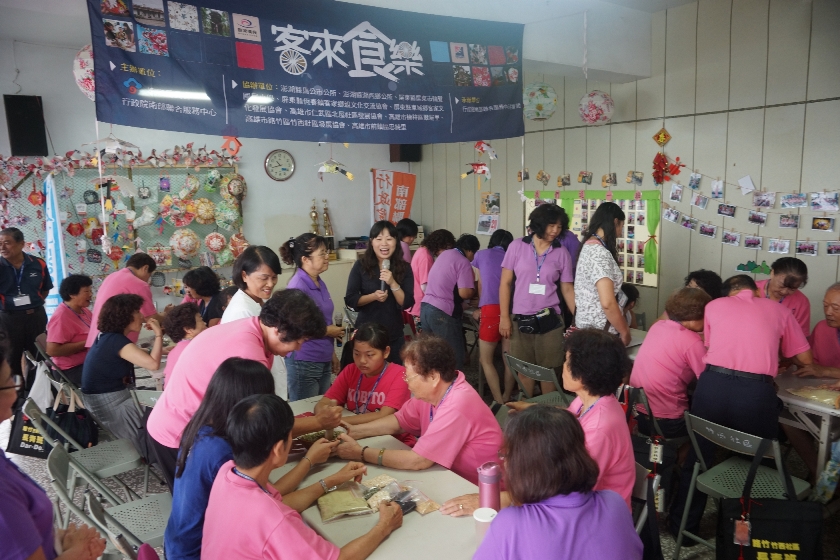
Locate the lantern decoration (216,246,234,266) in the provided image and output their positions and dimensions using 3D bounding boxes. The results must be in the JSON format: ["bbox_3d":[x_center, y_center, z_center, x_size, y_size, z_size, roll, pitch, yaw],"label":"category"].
[{"bbox_3d":[-1.958,-0.242,6.107,0.190,0.200,0.150,-8,10,-37],"label":"lantern decoration"}]

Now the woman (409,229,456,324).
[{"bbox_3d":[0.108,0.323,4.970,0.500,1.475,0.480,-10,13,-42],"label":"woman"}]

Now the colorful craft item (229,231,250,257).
[{"bbox_3d":[-1.826,-0.363,6.207,0.230,0.280,0.180,-8,10,-37],"label":"colorful craft item"}]

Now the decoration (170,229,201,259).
[{"bbox_3d":[-2.270,-0.344,5.871,0.310,0.310,0.200,-8,10,-37],"label":"decoration"}]

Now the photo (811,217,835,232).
[{"bbox_3d":[3.088,-0.426,4.653,0.012,0.103,0.152,-8,11,-35],"label":"photo"}]

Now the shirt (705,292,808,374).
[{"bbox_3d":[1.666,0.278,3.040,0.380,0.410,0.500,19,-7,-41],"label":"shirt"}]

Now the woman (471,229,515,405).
[{"bbox_3d":[0.643,0.315,4.969,0.400,1.458,0.440,-6,10,-24],"label":"woman"}]

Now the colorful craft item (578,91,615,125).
[{"bbox_3d":[1.437,-1.405,4.940,0.290,0.280,0.290,-8,10,-37],"label":"colorful craft item"}]

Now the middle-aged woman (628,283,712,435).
[{"bbox_3d":[1.580,0.655,3.520,0.750,1.200,0.520,-10,13,-42],"label":"middle-aged woman"}]

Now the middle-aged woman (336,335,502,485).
[{"bbox_3d":[0.030,0.837,2.479,0.740,1.170,0.520,-3,9,-11],"label":"middle-aged woman"}]

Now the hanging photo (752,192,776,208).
[{"bbox_3d":[2.829,-0.652,4.977,0.015,0.120,0.165,-8,11,-35],"label":"hanging photo"}]

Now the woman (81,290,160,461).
[{"bbox_3d":[-1.784,0.691,3.694,0.780,1.200,0.500,-7,10,-36],"label":"woman"}]

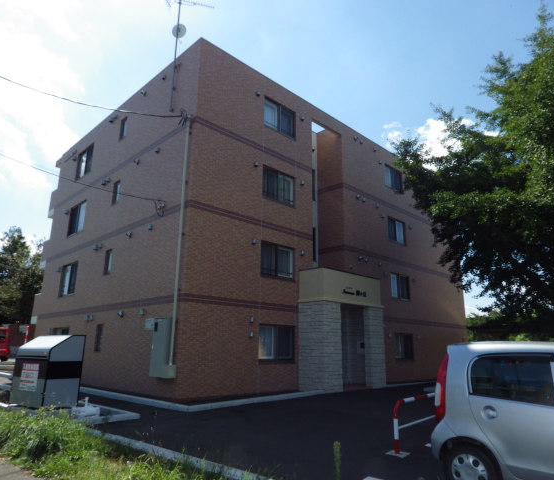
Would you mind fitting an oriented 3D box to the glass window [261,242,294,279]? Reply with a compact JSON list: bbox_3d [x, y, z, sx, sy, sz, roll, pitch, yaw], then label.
[{"bbox_3d":[0.033,0.801,14.468,1.668,1.243,0.120,14,-20,-42],"label":"glass window"}]

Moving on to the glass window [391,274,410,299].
[{"bbox_3d":[6.074,2.317,20.034,1.673,1.237,0.120,14,-20,-42],"label":"glass window"}]

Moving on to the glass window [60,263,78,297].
[{"bbox_3d":[-9.183,1.742,18.012,1.783,1.400,0.140,-13,-20,43],"label":"glass window"}]

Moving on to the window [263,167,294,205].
[{"bbox_3d":[0.073,-1.956,15.205,1.671,1.257,0.120,14,-20,-42],"label":"window"}]

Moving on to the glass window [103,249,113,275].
[{"bbox_3d":[-6.328,0.862,15.347,0.527,0.911,0.120,-13,-20,43],"label":"glass window"}]

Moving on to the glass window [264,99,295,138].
[{"bbox_3d":[0.118,-4.703,15.849,0.140,1.217,1.726,-13,-20,43],"label":"glass window"}]

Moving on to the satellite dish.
[{"bbox_3d":[-3.514,-7.514,14.656,0.500,0.500,0.200,0,-14,2],"label":"satellite dish"}]

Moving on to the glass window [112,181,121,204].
[{"bbox_3d":[-6.379,-1.880,16.285,0.584,0.914,0.120,-13,-20,42],"label":"glass window"}]

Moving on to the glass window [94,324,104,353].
[{"bbox_3d":[-6.424,3.579,14.816,0.533,0.931,0.120,-13,-20,42],"label":"glass window"}]

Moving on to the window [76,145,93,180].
[{"bbox_3d":[-9.211,-3.702,19.610,1.800,1.430,0.120,-13,-20,42],"label":"window"}]

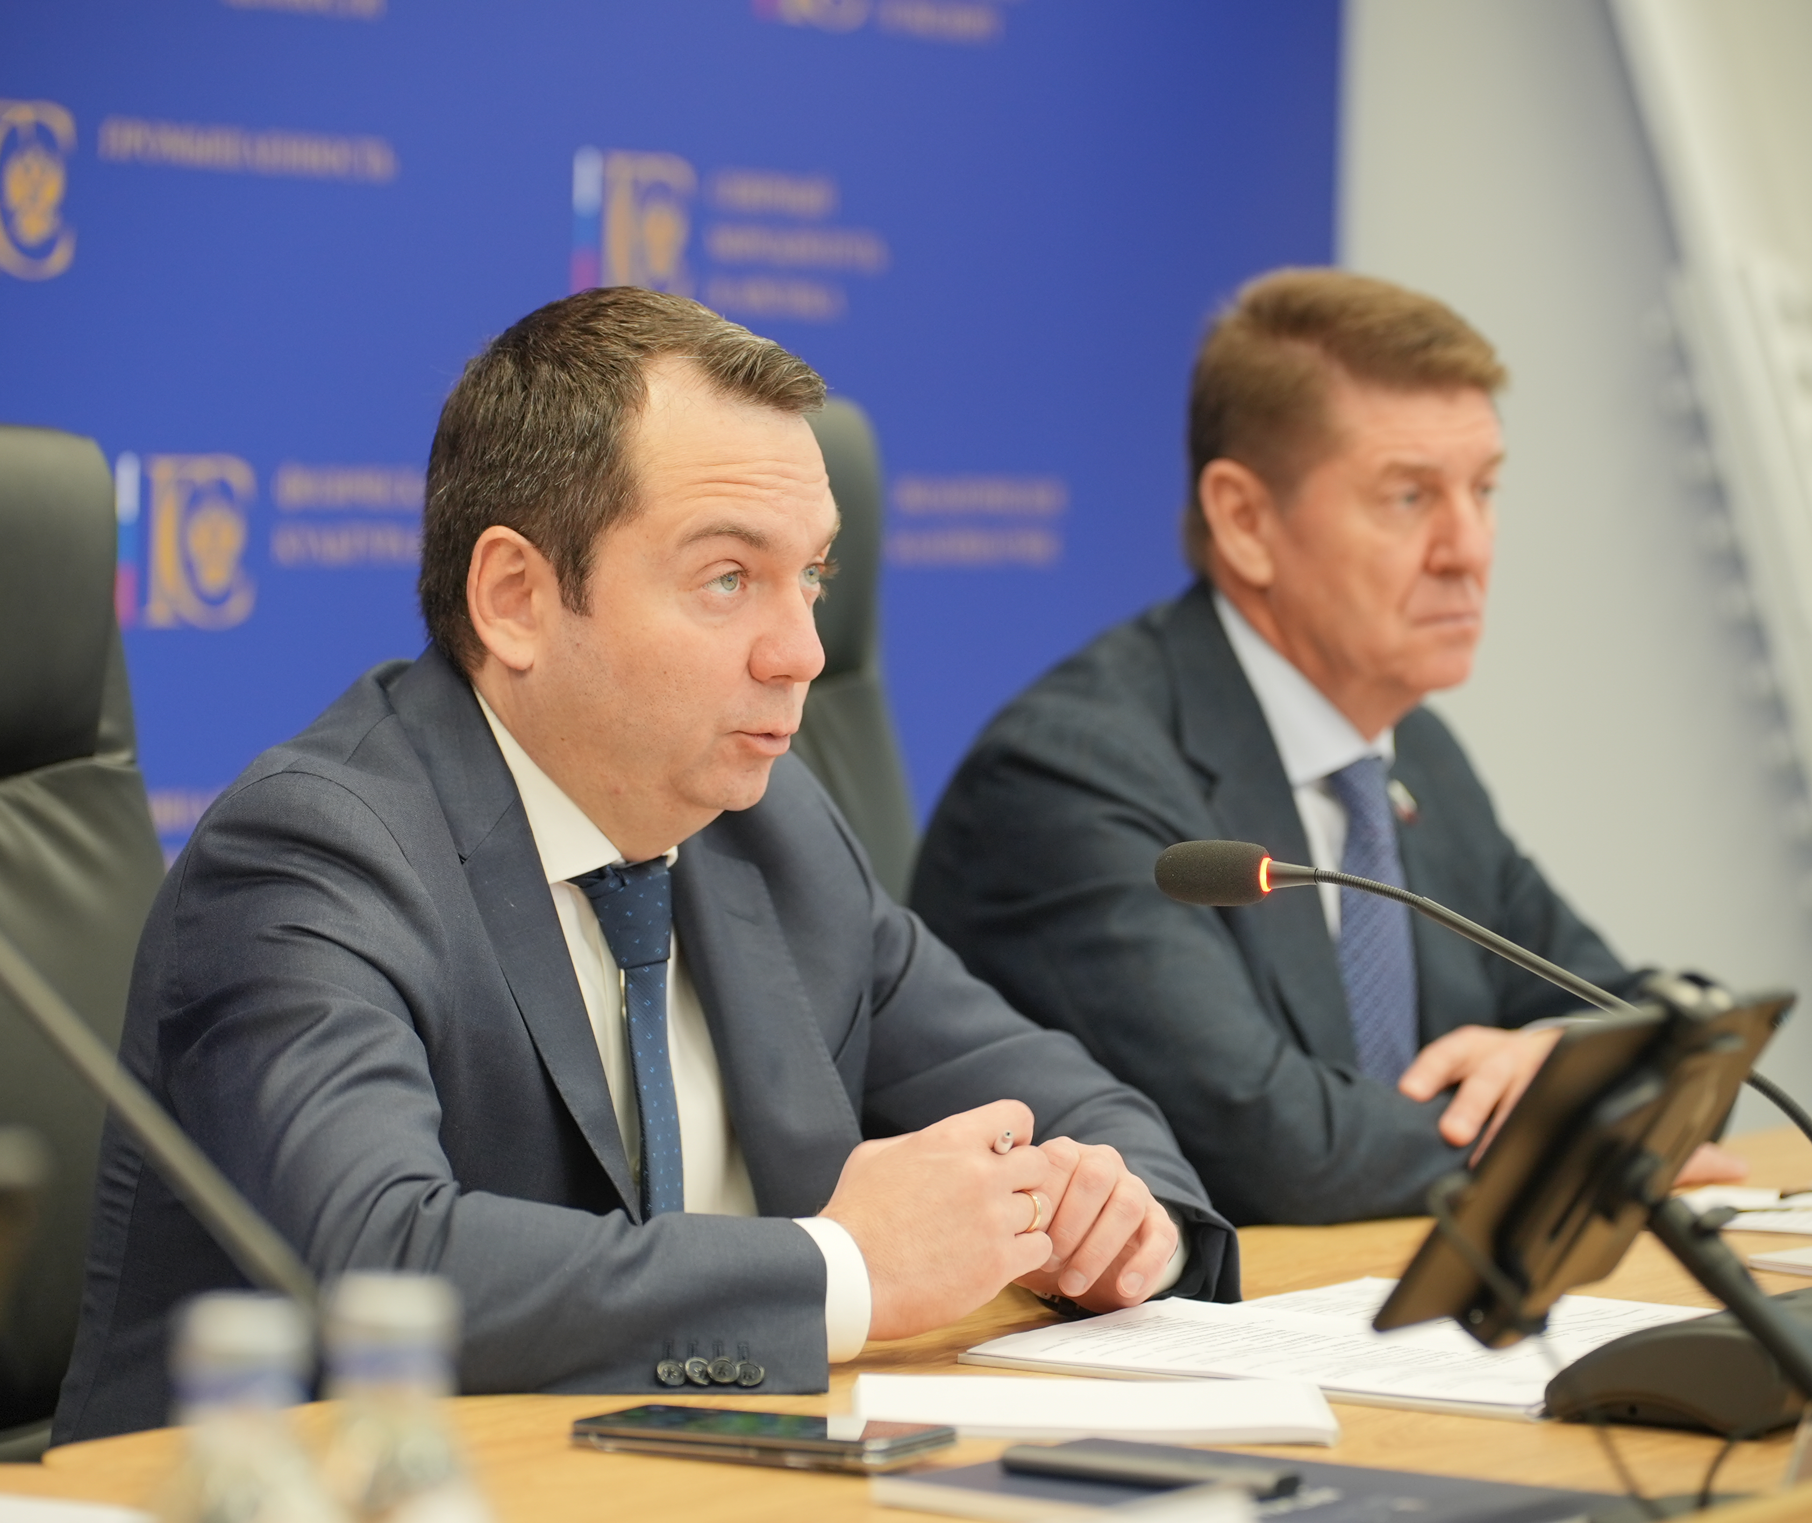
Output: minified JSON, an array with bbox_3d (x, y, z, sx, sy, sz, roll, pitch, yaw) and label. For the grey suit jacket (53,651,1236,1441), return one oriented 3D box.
[{"bbox_3d":[-0.128,0.226,2.900,0.510,0.570,0.570,3,3,38],"label":"grey suit jacket"}]

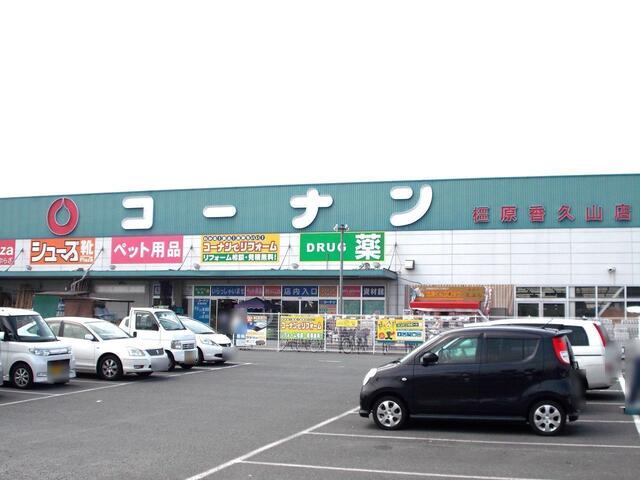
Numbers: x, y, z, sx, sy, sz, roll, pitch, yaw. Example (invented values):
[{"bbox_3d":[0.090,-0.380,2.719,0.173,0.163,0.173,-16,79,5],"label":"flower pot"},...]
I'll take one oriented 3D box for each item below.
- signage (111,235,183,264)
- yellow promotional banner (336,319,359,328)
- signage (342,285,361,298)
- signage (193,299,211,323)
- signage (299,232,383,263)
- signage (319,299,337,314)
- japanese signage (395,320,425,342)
[{"bbox_3d":[-9.349,0.545,43.986,4.416,1.528,0.100,-1,-5,18],"label":"signage"},{"bbox_3d":[1.038,3.208,31.141,0.854,0.276,0.030,-1,-5,19],"label":"yellow promotional banner"},{"bbox_3d":[1.539,2.573,40.373,1.057,0.580,0.080,-1,-5,18],"label":"signage"},{"bbox_3d":[-7.496,4.605,51.743,1.106,1.723,0.040,-1,-5,17],"label":"signage"},{"bbox_3d":[1.320,0.443,49.304,5.423,1.762,0.150,-1,-5,19],"label":"signage"},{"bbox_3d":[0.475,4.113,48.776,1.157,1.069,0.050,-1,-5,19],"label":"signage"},{"bbox_3d":[3.491,3.523,31.463,1.127,0.838,0.050,-1,-5,18],"label":"japanese signage"}]

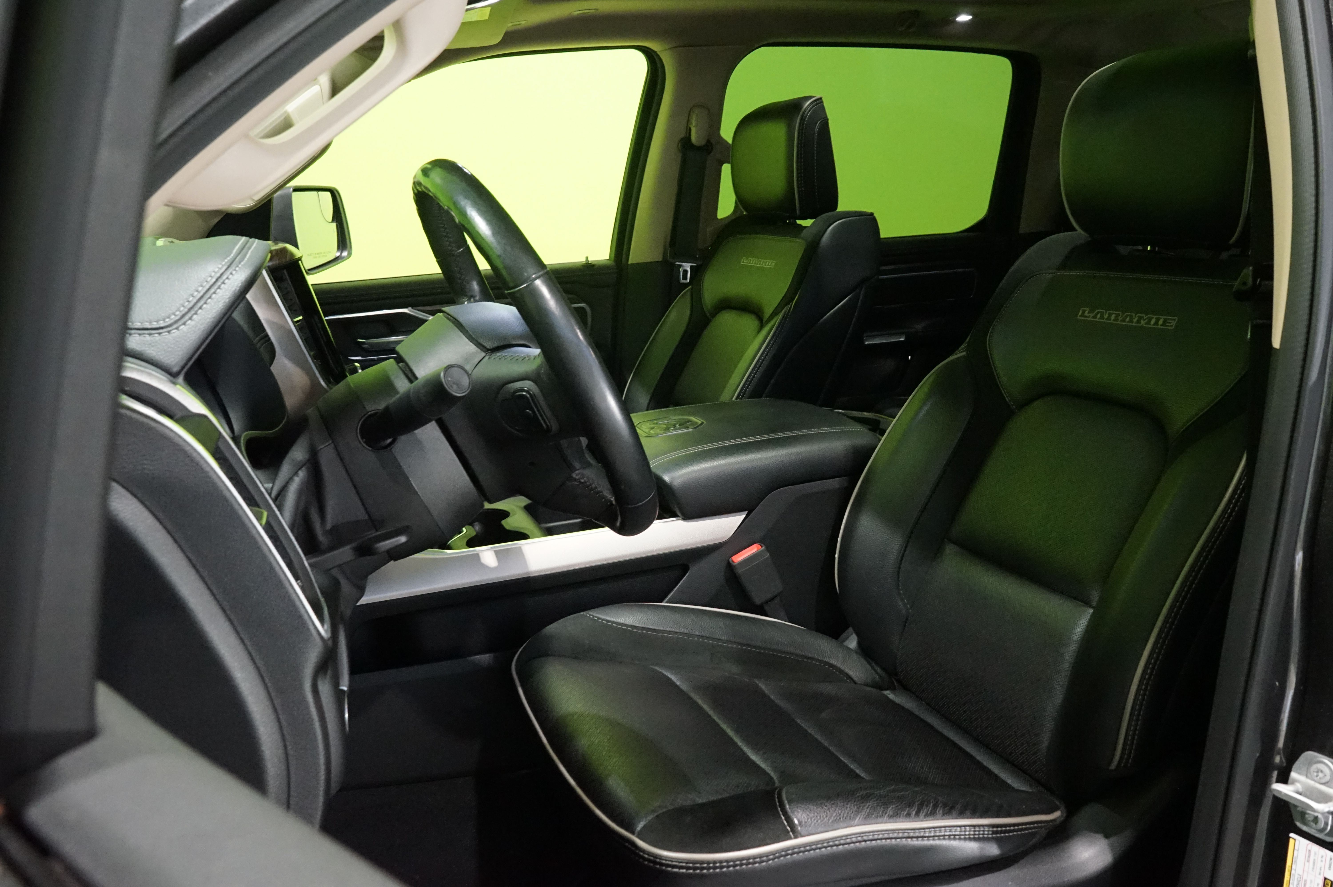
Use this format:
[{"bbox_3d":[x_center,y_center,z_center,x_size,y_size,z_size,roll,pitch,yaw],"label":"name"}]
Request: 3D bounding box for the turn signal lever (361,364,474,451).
[{"bbox_3d":[-0.197,-0.027,0.807,0.030,0.030,0.132,-13,-6,-44],"label":"turn signal lever"}]

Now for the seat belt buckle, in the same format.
[{"bbox_3d":[0.122,0.176,1.391,0.045,0.068,0.024,-28,16,-10],"label":"seat belt buckle"}]

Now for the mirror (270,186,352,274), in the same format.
[{"bbox_3d":[-0.821,-0.477,2.317,0.125,0.190,0.245,1,13,6],"label":"mirror"}]

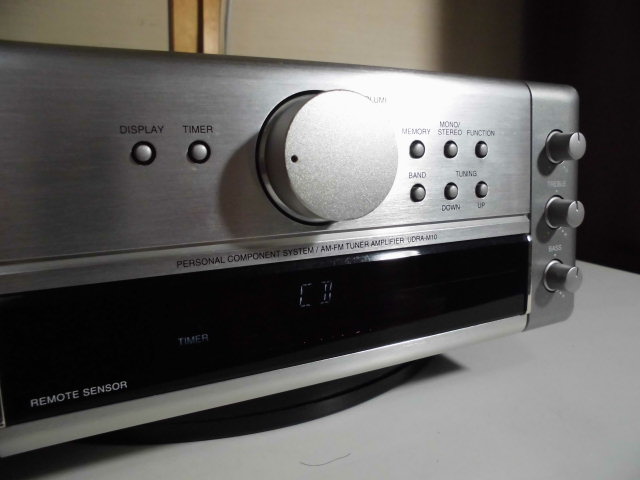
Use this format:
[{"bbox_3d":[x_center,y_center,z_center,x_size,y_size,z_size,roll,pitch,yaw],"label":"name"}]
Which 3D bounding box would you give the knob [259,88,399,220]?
[{"bbox_3d":[0.003,-0.022,0.132,0.037,0.037,0.016,-6,8,-26],"label":"knob"}]

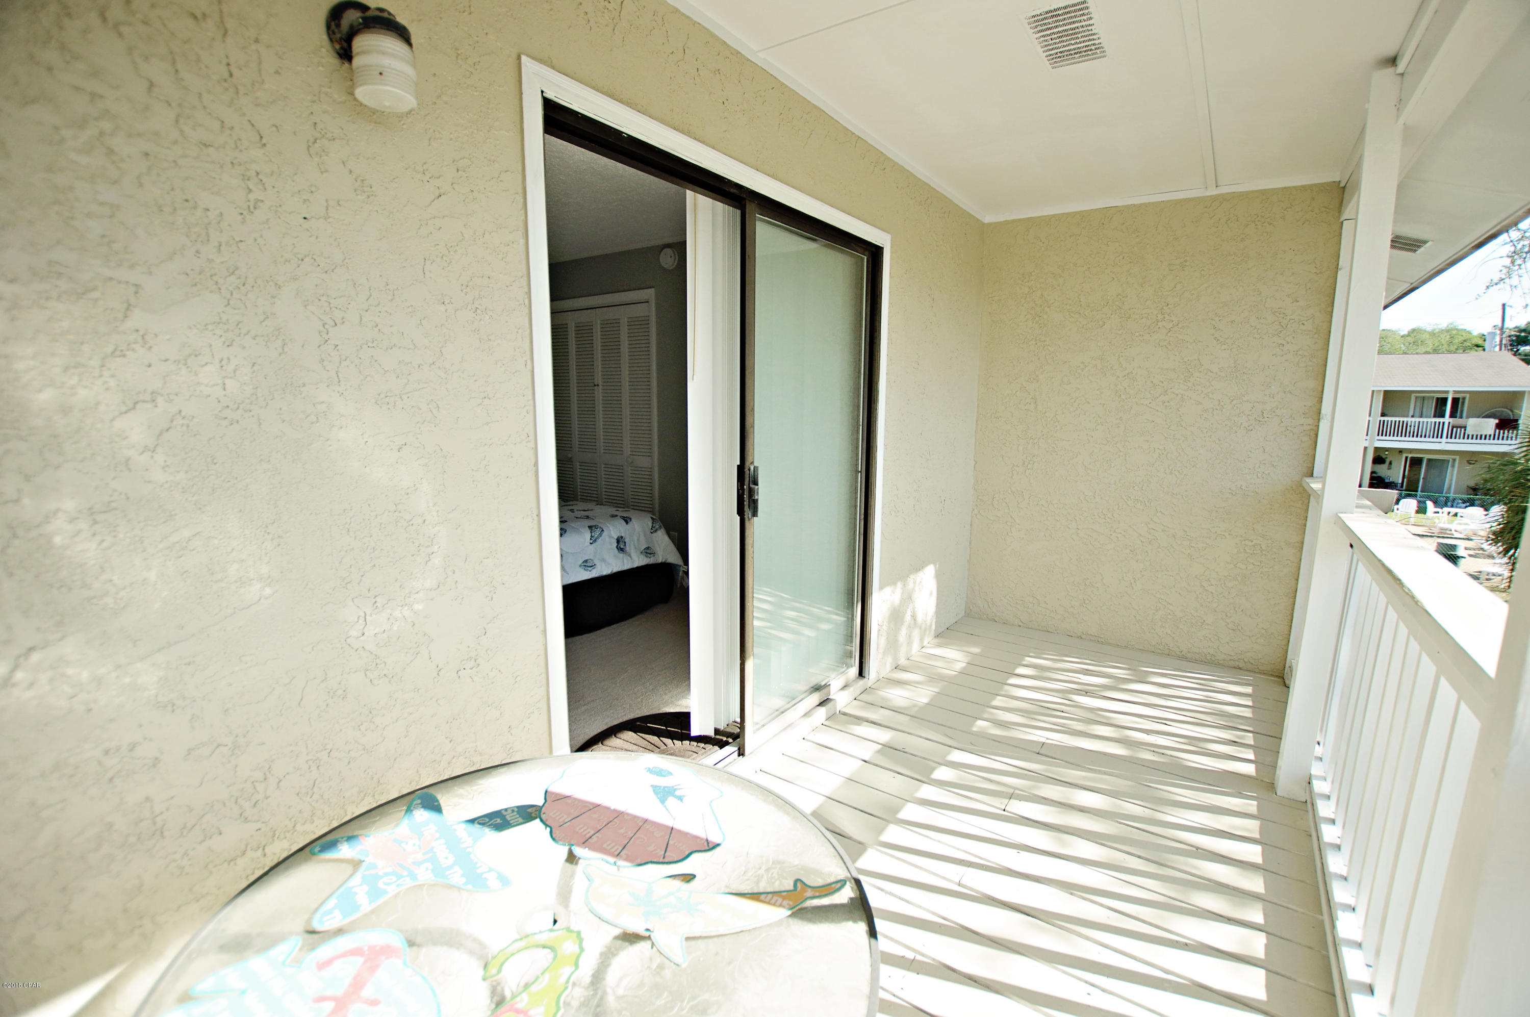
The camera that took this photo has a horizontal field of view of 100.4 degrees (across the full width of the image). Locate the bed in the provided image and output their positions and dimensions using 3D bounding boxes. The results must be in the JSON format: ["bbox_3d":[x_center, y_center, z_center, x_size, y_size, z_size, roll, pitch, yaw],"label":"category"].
[{"bbox_3d":[-1.878,0.305,4.259,2.034,0.650,1.548,7,11,37],"label":"bed"}]

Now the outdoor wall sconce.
[{"bbox_3d":[-0.679,-0.815,1.118,0.133,0.191,0.120,7,11,37],"label":"outdoor wall sconce"}]

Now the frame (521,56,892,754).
[{"bbox_3d":[-0.032,-0.088,2.277,0.130,2.055,1.788,7,11,37],"label":"frame"}]

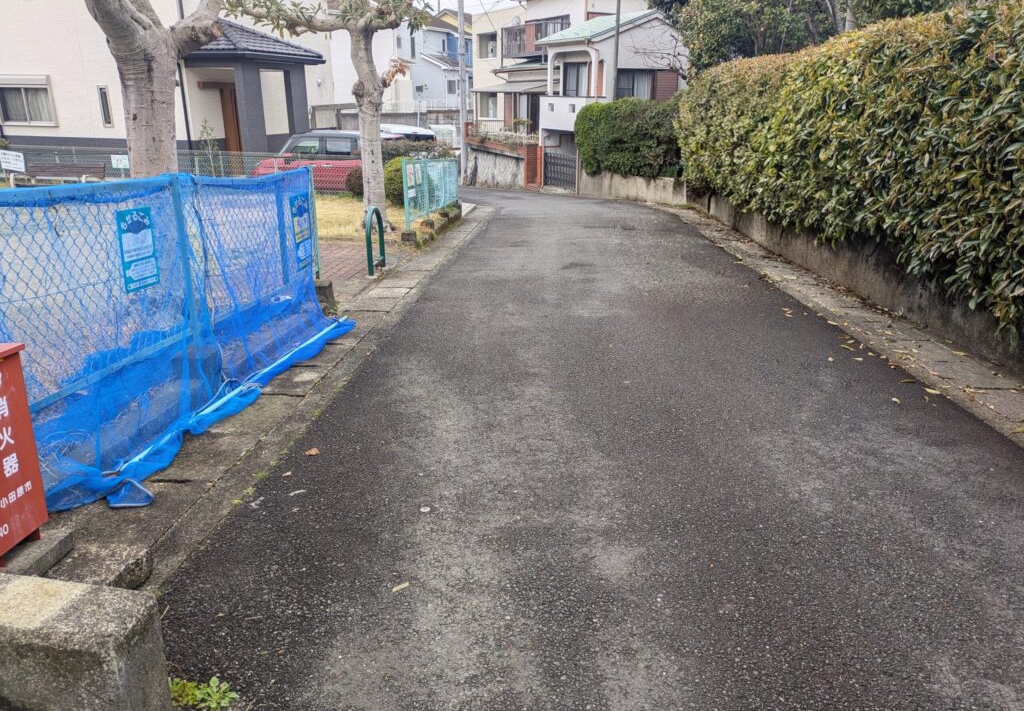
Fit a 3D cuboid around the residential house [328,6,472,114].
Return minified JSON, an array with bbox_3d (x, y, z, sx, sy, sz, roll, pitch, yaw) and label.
[{"bbox_3d":[-6.763,-19.757,50.325,7.600,7.200,8.400,6,19,17],"label":"residential house"}]

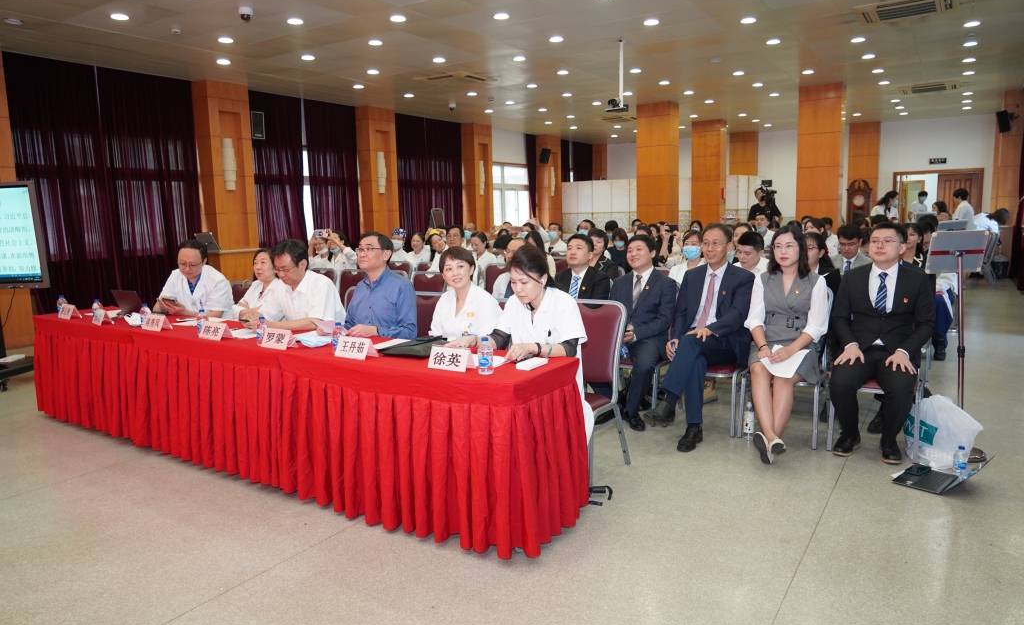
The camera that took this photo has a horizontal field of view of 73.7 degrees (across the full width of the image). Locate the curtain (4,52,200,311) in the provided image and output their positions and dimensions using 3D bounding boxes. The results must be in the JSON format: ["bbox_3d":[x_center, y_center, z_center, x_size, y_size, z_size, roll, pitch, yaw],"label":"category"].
[{"bbox_3d":[-5.348,-1.552,9.300,0.160,3.440,2.420,4,9,33],"label":"curtain"}]

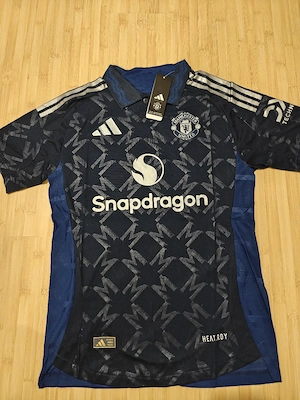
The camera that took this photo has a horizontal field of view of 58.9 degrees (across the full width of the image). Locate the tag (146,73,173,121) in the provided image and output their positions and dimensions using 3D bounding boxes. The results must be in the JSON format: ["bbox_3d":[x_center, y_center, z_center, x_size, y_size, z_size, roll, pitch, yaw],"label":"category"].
[{"bbox_3d":[0.024,-0.254,0.657,0.042,0.006,0.121,11,79,2],"label":"tag"}]

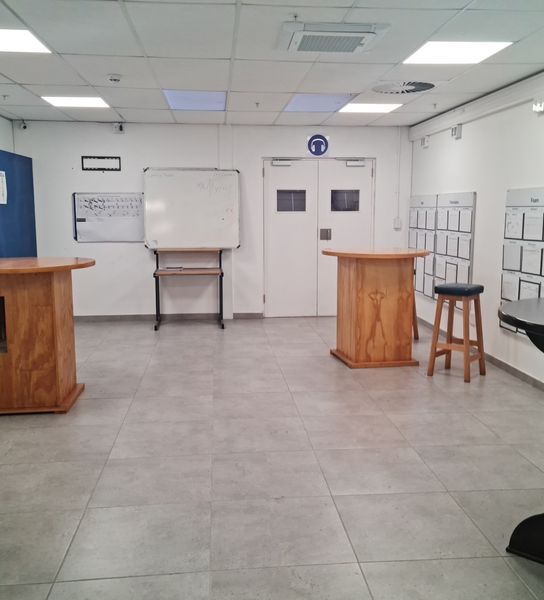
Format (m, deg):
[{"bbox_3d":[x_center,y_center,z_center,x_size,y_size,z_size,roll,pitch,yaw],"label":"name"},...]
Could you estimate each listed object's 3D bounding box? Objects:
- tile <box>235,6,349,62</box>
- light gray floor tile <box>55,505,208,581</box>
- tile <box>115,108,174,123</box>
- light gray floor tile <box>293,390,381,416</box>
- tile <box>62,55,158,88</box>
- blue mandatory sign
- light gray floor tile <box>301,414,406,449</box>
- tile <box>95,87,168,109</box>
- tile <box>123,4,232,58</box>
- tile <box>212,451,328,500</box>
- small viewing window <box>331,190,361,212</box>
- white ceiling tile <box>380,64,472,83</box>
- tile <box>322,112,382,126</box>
[{"bbox_3d":[0.076,-1.633,3.849,0.600,0.018,1.200,-1,8,-5],"label":"tile"},{"bbox_3d":[-0.568,1.043,2.729,0.600,0.012,0.600,-1,8,-5],"label":"light gray floor tile"},{"bbox_3d":[-1.457,-2.148,7.290,0.603,0.018,1.010,-1,8,-5],"label":"tile"},{"bbox_3d":[0.468,0.766,4.610,0.600,0.010,0.600,-1,8,-5],"label":"light gray floor tile"},{"bbox_3d":[-1.240,-1.799,4.930,0.605,0.020,1.195,-1,8,-5],"label":"tile"},{"bbox_3d":[0.591,-1.960,7.926,0.275,0.275,0.010,-1,8,-5],"label":"blue mandatory sign"},{"bbox_3d":[0.519,0.861,4.057,0.600,0.012,0.600,-1,8,-5],"label":"light gray floor tile"},{"bbox_3d":[-1.342,-1.958,6.097,0.600,0.018,1.200,-1,8,-5],"label":"tile"},{"bbox_3d":[-0.527,-1.636,3.807,0.605,0.020,1.195,-1,8,-5],"label":"tile"},{"bbox_3d":[-0.027,0.953,3.378,0.600,0.012,0.600,-1,8,-5],"label":"tile"},{"bbox_3d":[0.947,-1.273,8.025,0.370,0.268,0.030,-1,8,-5],"label":"small viewing window"},{"bbox_3d":[1.189,-1.766,4.813,0.600,0.015,0.600,-1,8,-5],"label":"white ceiling tile"},{"bbox_3d":[0.957,-2.151,7.399,0.605,0.020,0.973,-1,8,-5],"label":"tile"}]

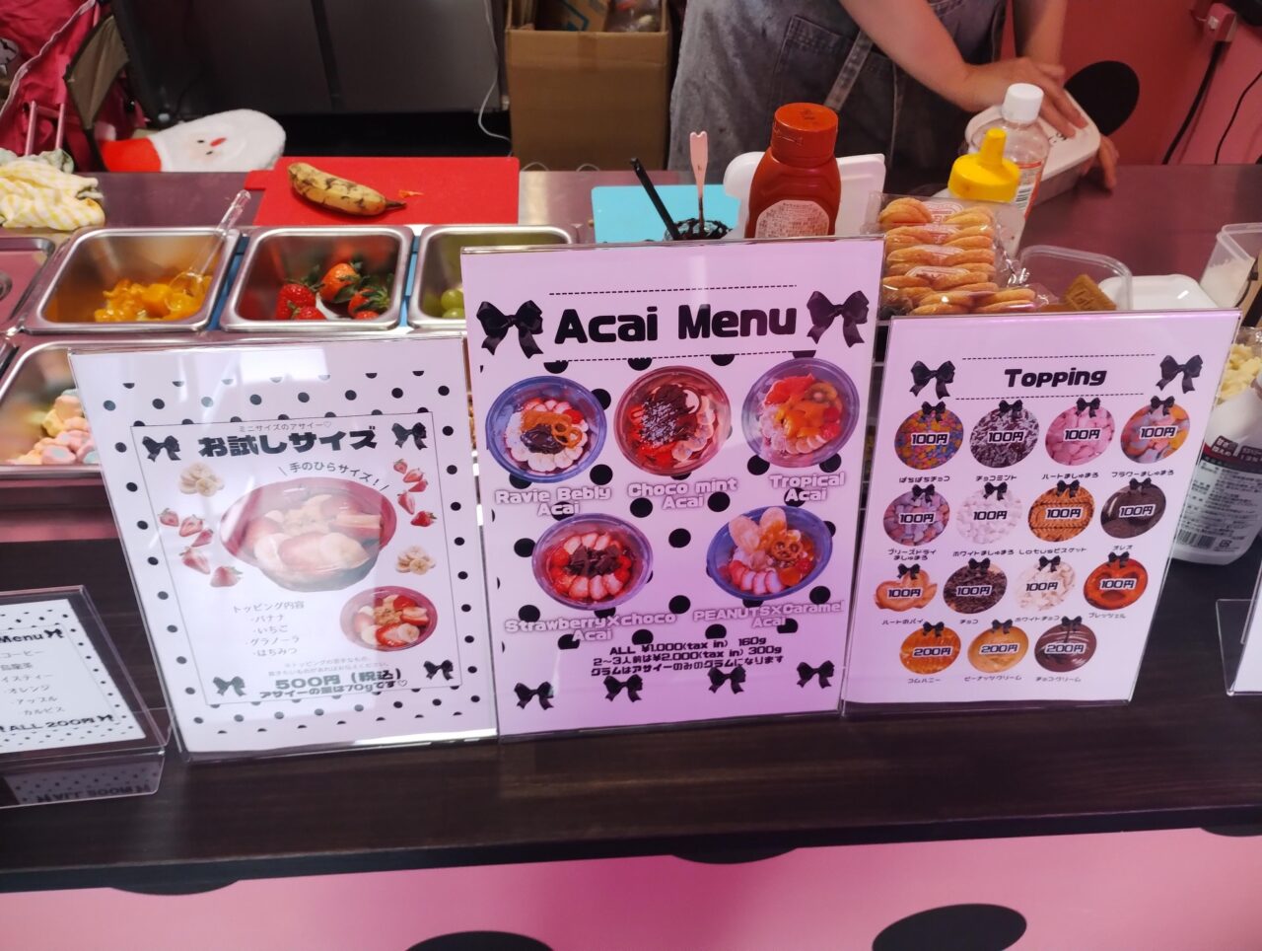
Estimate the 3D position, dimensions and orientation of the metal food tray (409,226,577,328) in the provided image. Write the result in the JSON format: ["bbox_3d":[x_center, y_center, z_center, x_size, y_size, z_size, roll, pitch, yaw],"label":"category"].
[{"bbox_3d":[-0.126,-0.154,1.001,0.161,0.100,0.176,-1,44,-3],"label":"metal food tray"}]

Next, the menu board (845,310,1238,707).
[{"bbox_3d":[0.222,0.032,0.579,0.184,0.250,0.072,-1,44,-3],"label":"menu board"}]

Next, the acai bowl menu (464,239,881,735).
[{"bbox_3d":[0.024,0.020,0.564,0.212,0.283,0.092,-3,44,-5],"label":"acai bowl menu"}]

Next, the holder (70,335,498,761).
[{"bbox_3d":[-0.171,0.050,0.546,0.184,0.250,0.072,-3,44,-5],"label":"holder"}]

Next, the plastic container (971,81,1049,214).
[{"bbox_3d":[0.355,-0.277,0.987,0.070,0.189,0.070,-2,44,-4],"label":"plastic container"}]

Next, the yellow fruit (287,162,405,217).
[{"bbox_3d":[-0.309,-0.303,1.092,0.150,0.035,0.043,21,47,19],"label":"yellow fruit"}]

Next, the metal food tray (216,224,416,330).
[{"bbox_3d":[-0.291,-0.151,0.994,0.161,0.100,0.176,-1,44,-3],"label":"metal food tray"}]

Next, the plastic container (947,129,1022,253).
[{"bbox_3d":[0.309,-0.225,0.933,0.059,0.186,0.059,-2,44,-4],"label":"plastic container"}]

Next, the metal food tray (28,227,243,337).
[{"bbox_3d":[-0.459,-0.148,0.985,0.161,0.100,0.176,-1,44,-3],"label":"metal food tray"}]

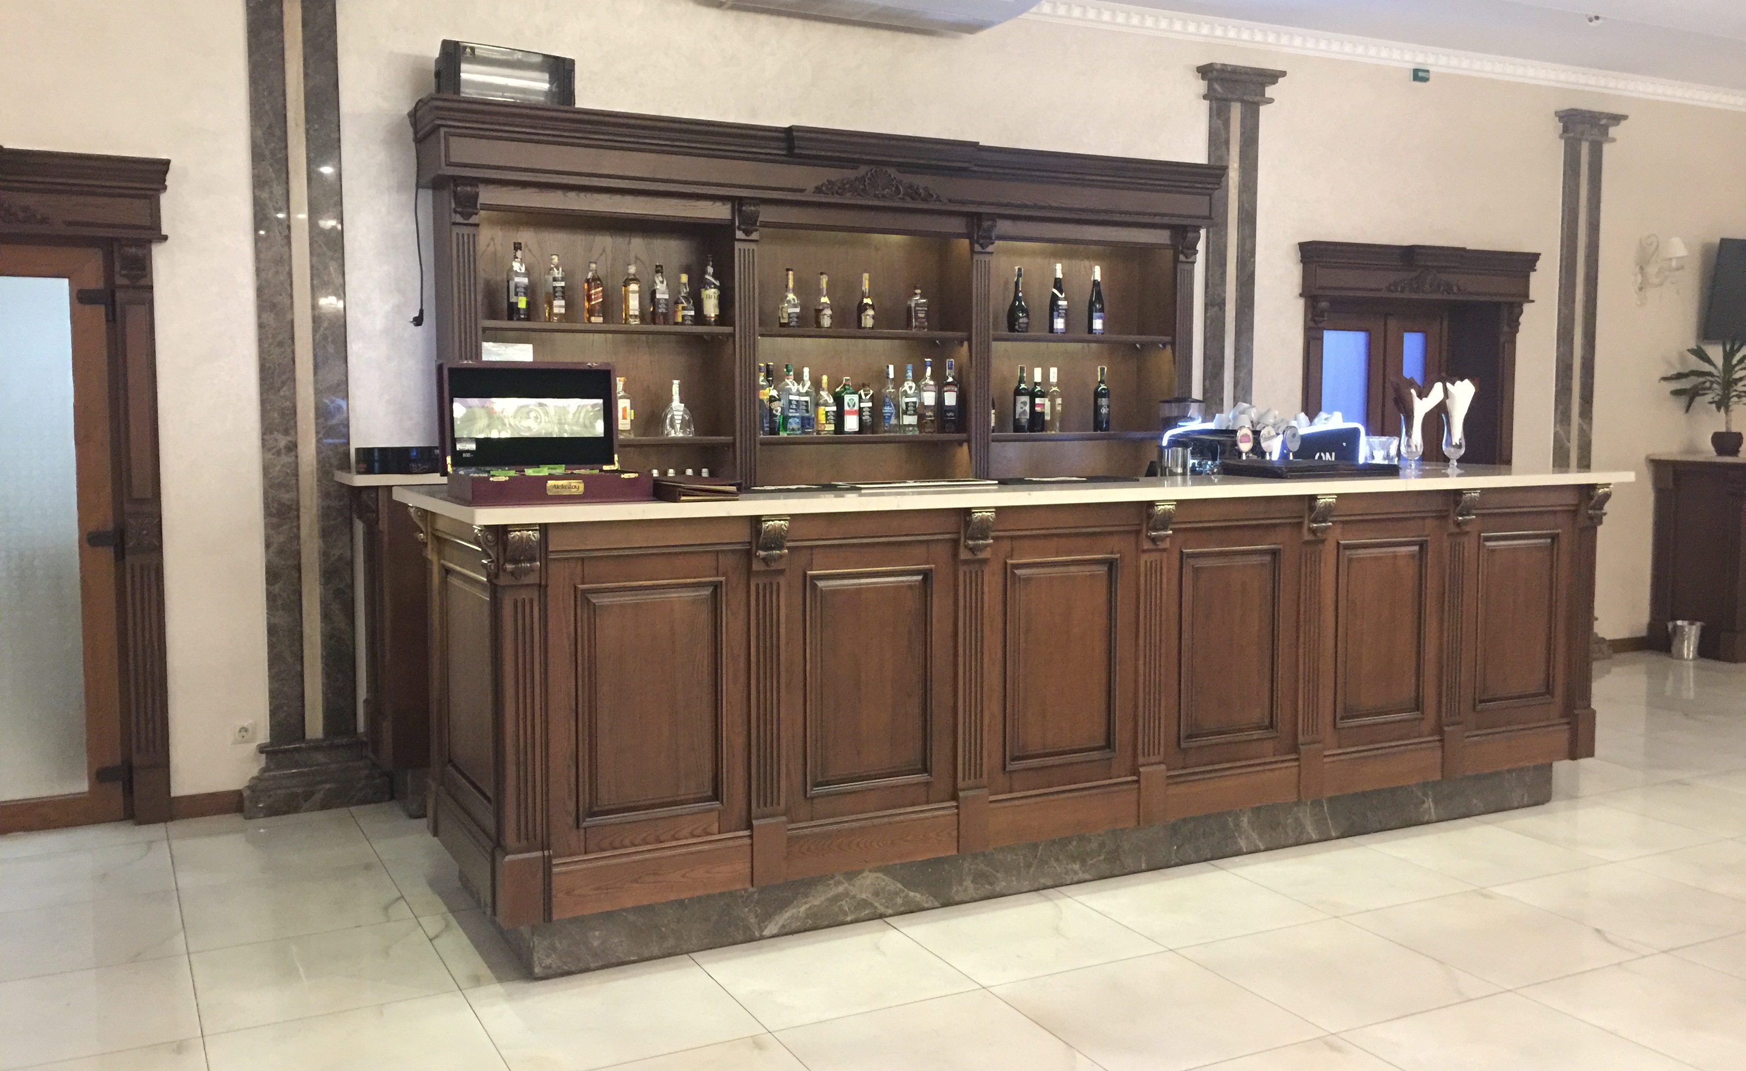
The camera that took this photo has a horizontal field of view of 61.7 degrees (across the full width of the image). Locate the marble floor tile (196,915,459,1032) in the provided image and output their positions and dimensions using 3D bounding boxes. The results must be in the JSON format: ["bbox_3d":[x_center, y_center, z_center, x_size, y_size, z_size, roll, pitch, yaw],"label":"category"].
[{"bbox_3d":[-1.449,1.150,3.850,0.600,0.010,0.600,-2,5,-27],"label":"marble floor tile"}]

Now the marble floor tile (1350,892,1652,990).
[{"bbox_3d":[1.767,1.137,4.152,0.600,0.010,0.600,-2,5,-27],"label":"marble floor tile"}]

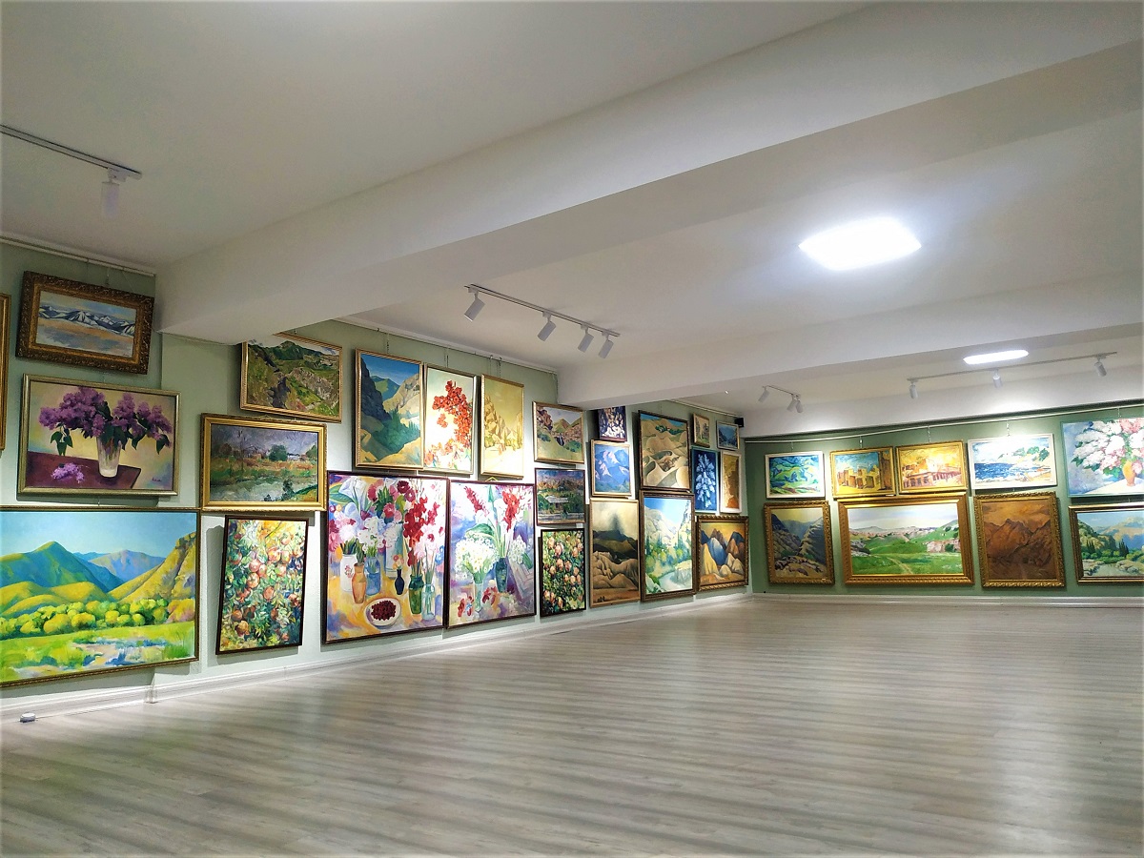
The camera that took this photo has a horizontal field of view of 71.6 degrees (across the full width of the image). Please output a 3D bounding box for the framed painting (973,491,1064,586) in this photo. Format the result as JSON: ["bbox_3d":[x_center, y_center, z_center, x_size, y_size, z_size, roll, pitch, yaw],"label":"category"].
[{"bbox_3d":[5.533,1.382,9.826,0.886,1.135,0.060,-8,-9,37],"label":"framed painting"}]

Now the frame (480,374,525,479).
[{"bbox_3d":[-0.687,-0.013,7.934,0.040,0.971,0.580,-6,-9,37],"label":"frame"}]

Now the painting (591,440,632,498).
[{"bbox_3d":[0.496,0.516,10.117,0.050,0.672,0.858,-7,-9,37],"label":"painting"}]

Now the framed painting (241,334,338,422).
[{"bbox_3d":[-2.326,-0.436,6.611,0.050,0.670,0.924,-8,-11,37],"label":"framed painting"}]

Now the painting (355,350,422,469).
[{"bbox_3d":[-1.698,-0.153,7.374,0.050,1.050,0.787,-7,-9,37],"label":"painting"}]

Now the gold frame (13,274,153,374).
[{"bbox_3d":[-3.275,-0.695,5.357,0.070,0.552,0.797,-1,-6,38],"label":"gold frame"}]

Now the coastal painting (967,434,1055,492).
[{"bbox_3d":[5.880,0.447,10.605,1.000,0.674,0.050,-6,-7,32],"label":"coastal painting"}]

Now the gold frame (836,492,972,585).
[{"bbox_3d":[4.454,1.501,10.653,1.623,1.160,0.065,-8,-9,37],"label":"gold frame"}]

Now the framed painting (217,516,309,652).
[{"bbox_3d":[-2.221,1.114,5.740,0.035,0.948,0.640,-6,-9,37],"label":"framed painting"}]

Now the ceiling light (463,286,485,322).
[{"bbox_3d":[-0.729,-0.932,5.918,0.150,0.240,0.080,-4,-8,16],"label":"ceiling light"}]

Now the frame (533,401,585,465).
[{"bbox_3d":[-0.159,0.070,9.343,0.050,0.666,0.942,-7,-9,37],"label":"frame"}]

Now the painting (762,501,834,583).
[{"bbox_3d":[3.434,1.711,11.975,0.963,1.217,0.070,-7,-7,32],"label":"painting"}]

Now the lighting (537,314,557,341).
[{"bbox_3d":[-0.235,-0.920,7.159,0.170,0.250,0.080,-8,-10,37],"label":"lighting"}]

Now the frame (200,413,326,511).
[{"bbox_3d":[-2.438,0.291,6.319,0.060,0.724,1.076,-8,-9,37],"label":"frame"}]

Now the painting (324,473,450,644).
[{"bbox_3d":[-1.518,1.052,6.656,0.040,1.330,1.254,-6,-9,37],"label":"painting"}]

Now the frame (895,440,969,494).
[{"bbox_3d":[4.769,0.519,10.540,0.833,0.638,0.050,-8,-9,37],"label":"frame"}]

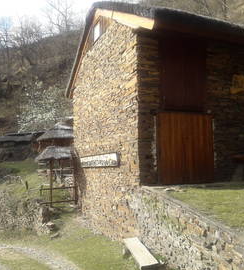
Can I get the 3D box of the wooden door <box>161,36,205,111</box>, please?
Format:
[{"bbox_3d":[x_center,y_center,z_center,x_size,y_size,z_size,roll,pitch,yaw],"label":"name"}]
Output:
[{"bbox_3d":[1.686,-1.573,7.920,1.480,1.980,0.100,1,-7,-21],"label":"wooden door"}]

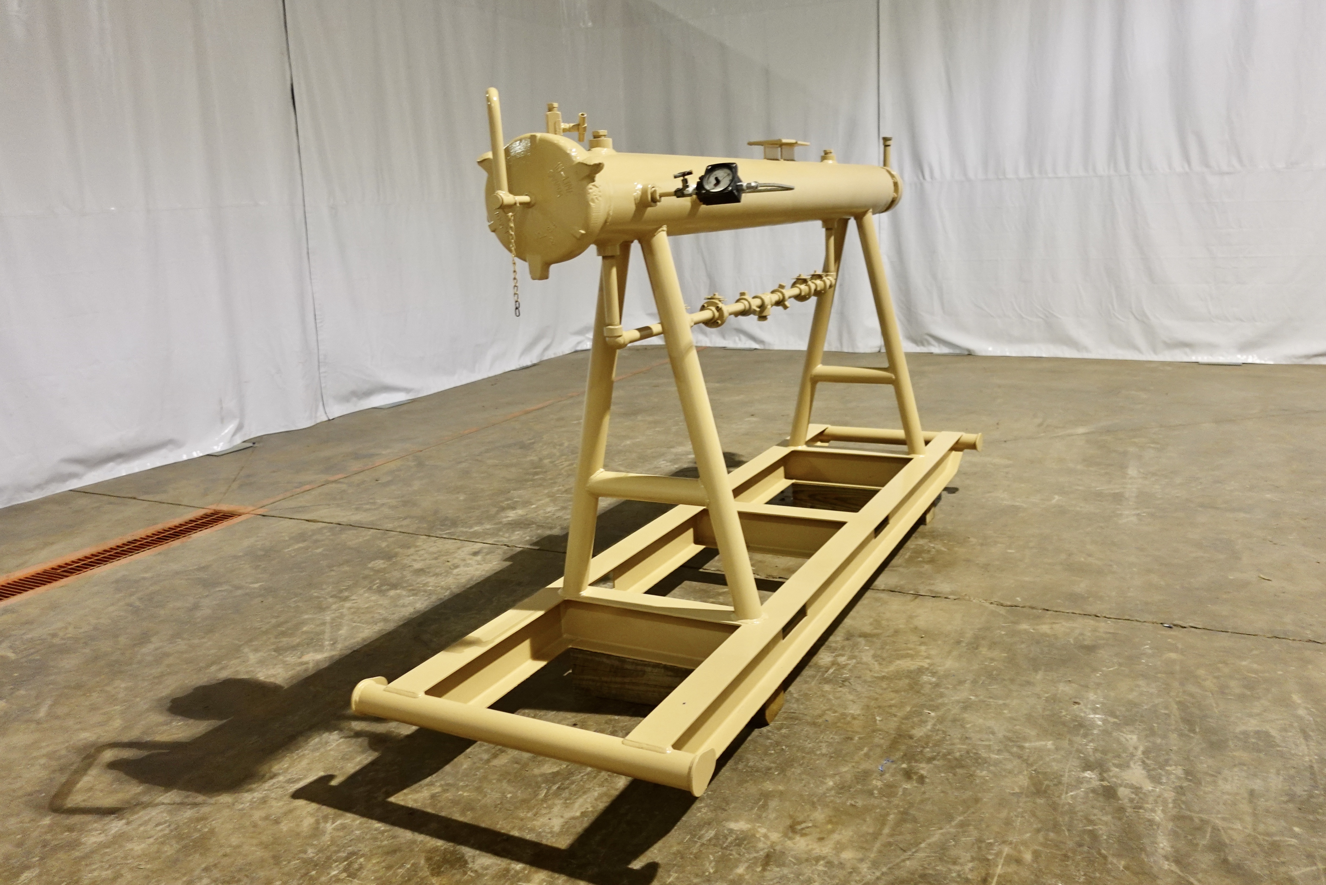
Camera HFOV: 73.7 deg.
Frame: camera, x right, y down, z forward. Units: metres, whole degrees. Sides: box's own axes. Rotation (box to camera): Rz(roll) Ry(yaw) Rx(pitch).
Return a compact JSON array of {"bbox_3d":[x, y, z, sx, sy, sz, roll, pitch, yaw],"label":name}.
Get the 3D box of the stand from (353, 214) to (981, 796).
[{"bbox_3d":[0.482,-0.231,4.045,1.170,1.540,3.920,4,15,29],"label":"stand"}]

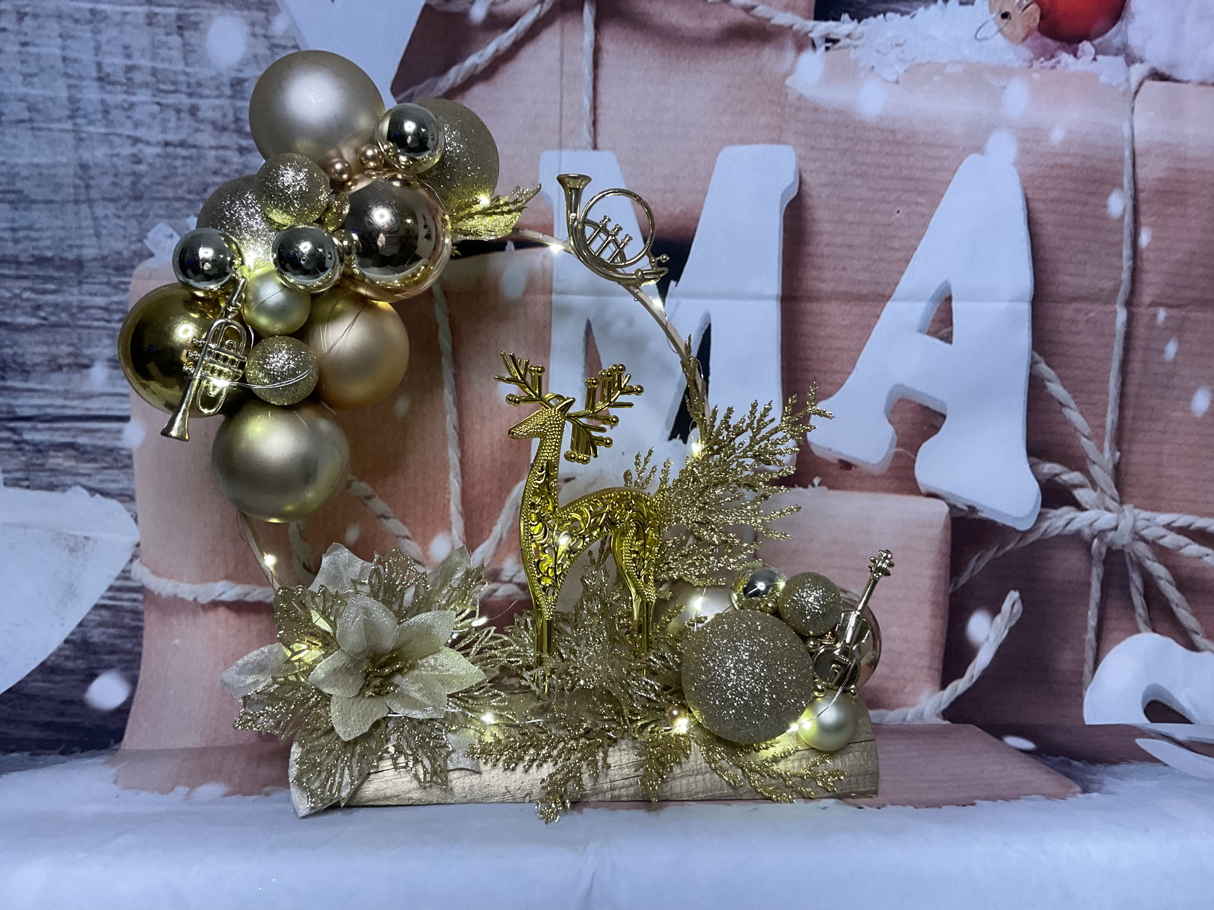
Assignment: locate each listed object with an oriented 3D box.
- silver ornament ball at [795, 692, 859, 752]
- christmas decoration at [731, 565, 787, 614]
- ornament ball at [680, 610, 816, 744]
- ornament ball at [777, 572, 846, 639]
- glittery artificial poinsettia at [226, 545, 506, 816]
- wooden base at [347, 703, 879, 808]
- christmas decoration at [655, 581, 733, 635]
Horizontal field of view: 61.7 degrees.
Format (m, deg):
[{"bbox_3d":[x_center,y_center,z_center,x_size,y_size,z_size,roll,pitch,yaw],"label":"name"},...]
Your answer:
[{"bbox_3d":[0.104,0.127,0.482,0.029,0.029,0.029,0,8,0],"label":"silver ornament ball"},{"bbox_3d":[0.078,0.069,0.523,0.029,0.029,0.029,0,8,0],"label":"christmas decoration"},{"bbox_3d":[0.065,0.103,0.472,0.062,0.062,0.062,0,8,0],"label":"ornament ball"},{"bbox_3d":[0.099,0.072,0.492,0.031,0.031,0.031,0,8,0],"label":"ornament ball"},{"bbox_3d":[-0.106,0.099,0.445,0.124,0.120,0.070,0,-6,-3],"label":"glittery artificial poinsettia"},{"bbox_3d":[-0.004,0.138,0.507,0.262,0.038,0.075,0,8,-3],"label":"wooden base"},{"bbox_3d":[0.054,0.092,0.547,0.060,0.060,0.060,0,8,0],"label":"christmas decoration"}]

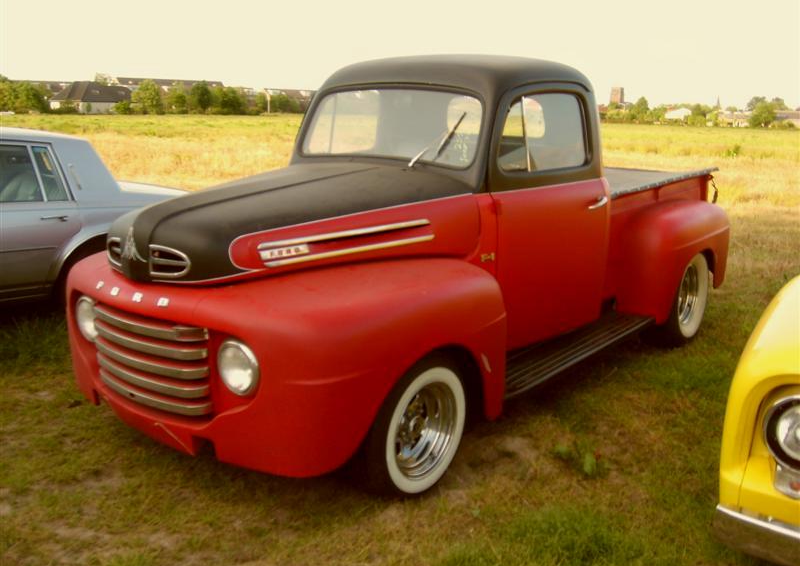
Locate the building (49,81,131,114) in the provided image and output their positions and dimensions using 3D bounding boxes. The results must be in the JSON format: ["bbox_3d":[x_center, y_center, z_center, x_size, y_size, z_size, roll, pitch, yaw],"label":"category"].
[{"bbox_3d":[-61.417,-36.692,160.000,9.500,6.400,12.500,7,13,27],"label":"building"}]

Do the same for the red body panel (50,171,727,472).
[{"bbox_3d":[0.397,-0.169,4.806,1.880,0.970,4.550,10,17,39],"label":"red body panel"}]

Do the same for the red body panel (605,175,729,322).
[{"bbox_3d":[1.842,-0.274,5.365,0.420,0.820,1.850,10,17,39],"label":"red body panel"}]

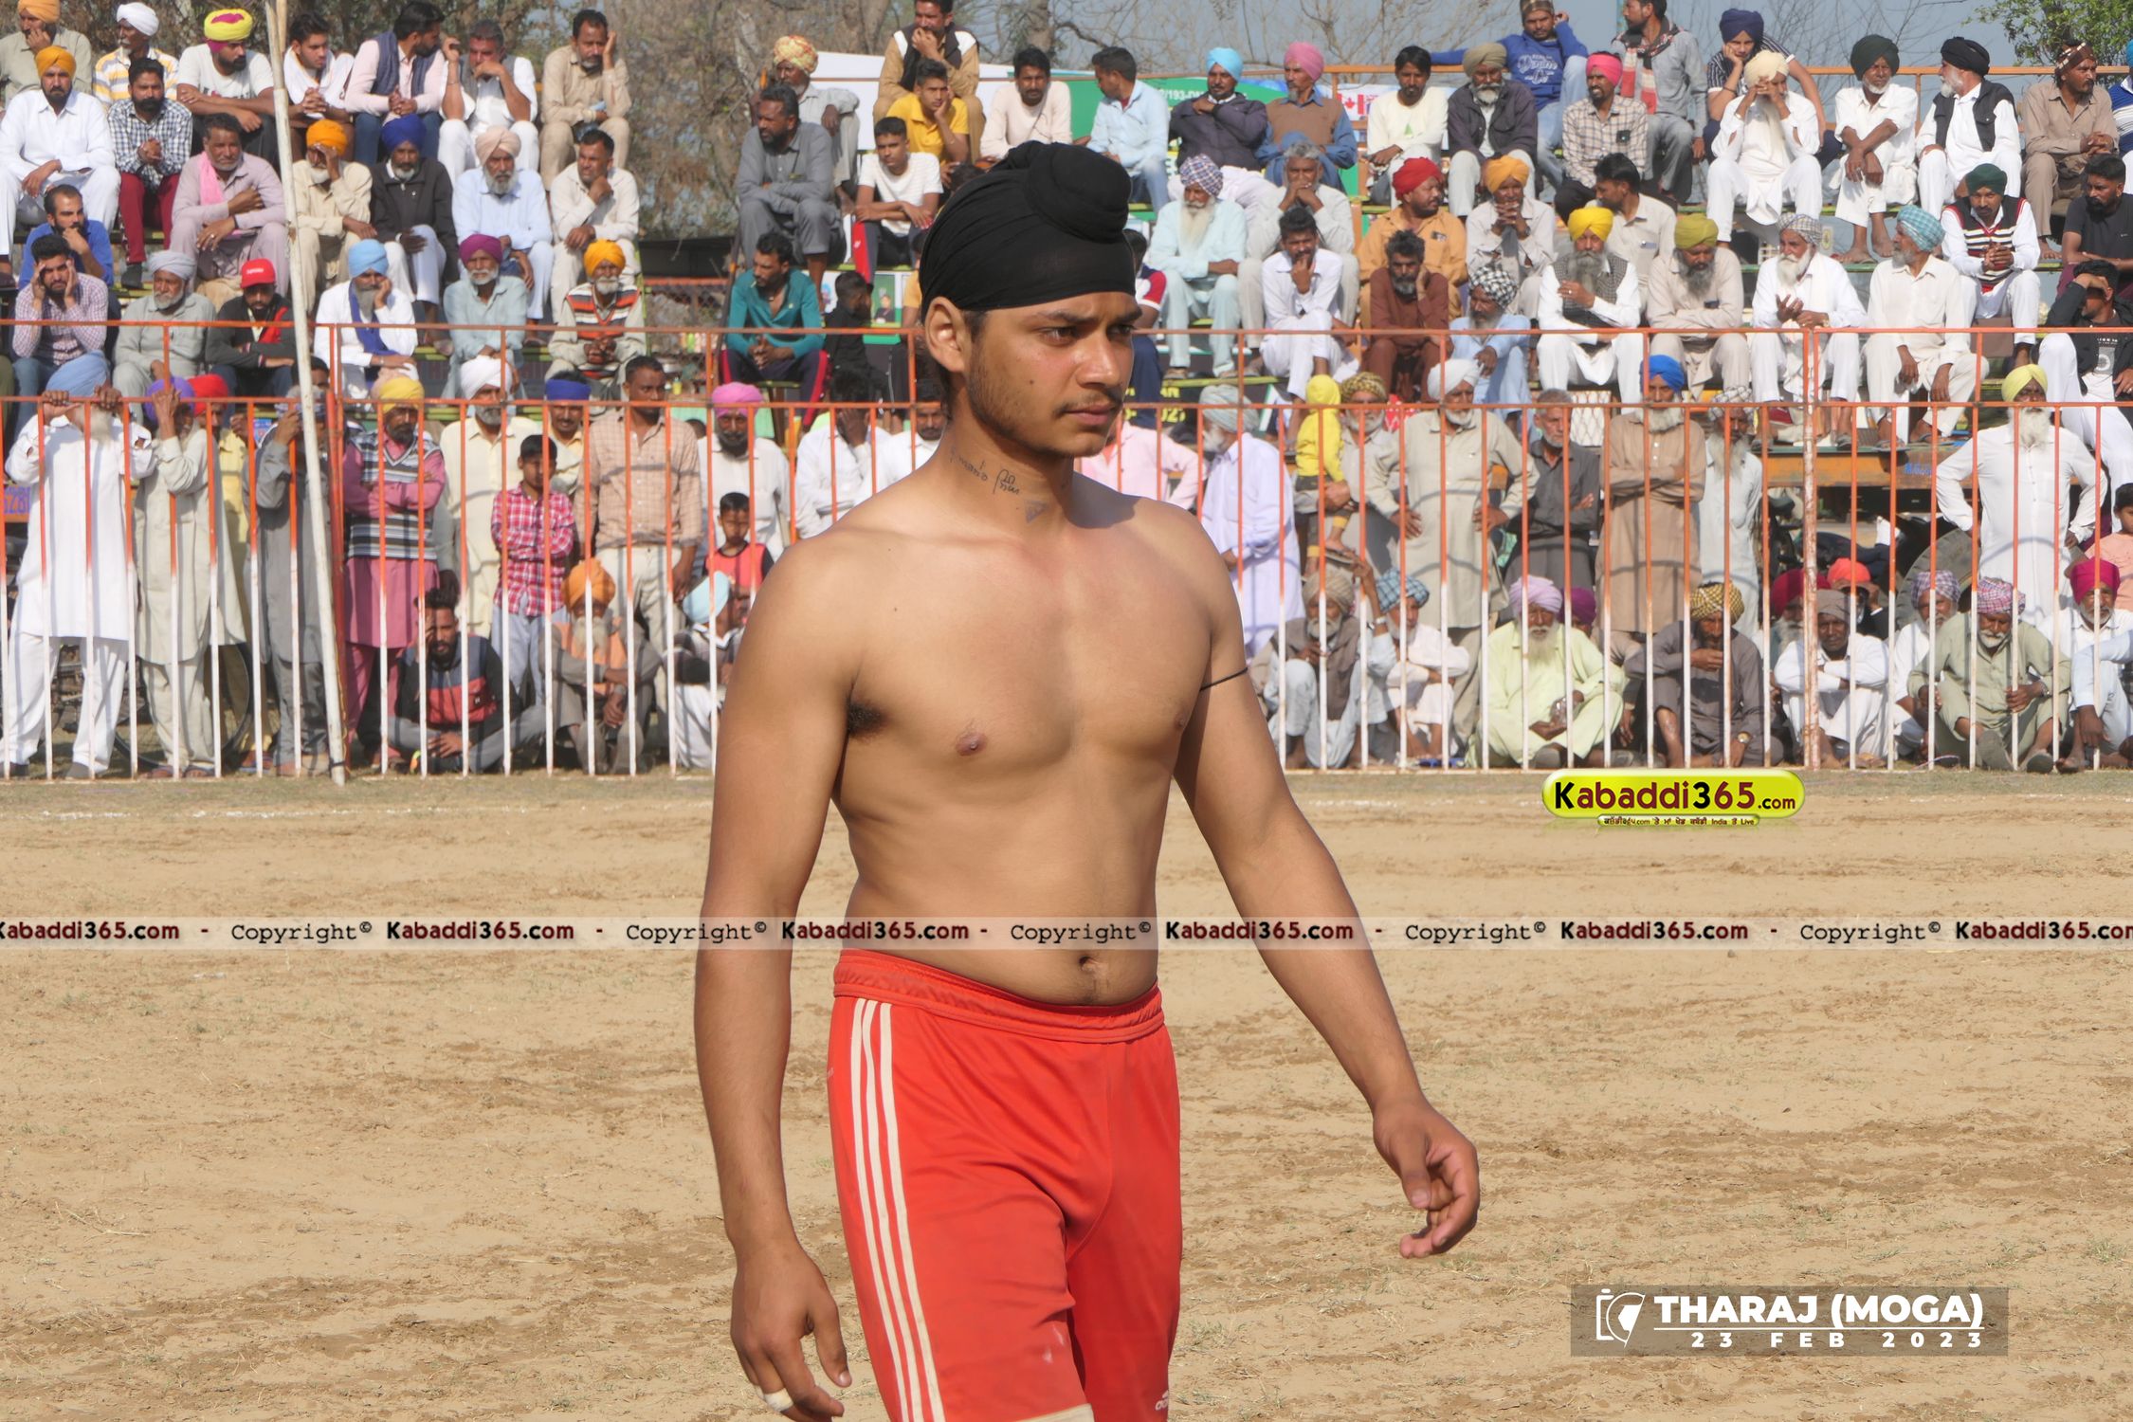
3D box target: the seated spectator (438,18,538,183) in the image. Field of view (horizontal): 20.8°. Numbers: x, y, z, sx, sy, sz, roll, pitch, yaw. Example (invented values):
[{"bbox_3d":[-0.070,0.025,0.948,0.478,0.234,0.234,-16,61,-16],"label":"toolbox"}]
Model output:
[{"bbox_3d":[-2.872,-2.886,28.800,0.510,1.108,0.750,0,3,-2],"label":"seated spectator"}]

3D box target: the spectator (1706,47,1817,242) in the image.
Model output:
[{"bbox_3d":[3.614,-2.901,30.200,0.580,1.067,0.750,0,3,2],"label":"spectator"}]

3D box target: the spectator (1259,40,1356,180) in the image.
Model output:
[{"bbox_3d":[1.240,-2.878,29.700,0.500,1.073,0.750,0,3,9],"label":"spectator"}]

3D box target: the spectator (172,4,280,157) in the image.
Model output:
[{"bbox_3d":[-4.190,-2.958,28.900,0.530,1.087,0.740,-1,3,-10],"label":"spectator"}]

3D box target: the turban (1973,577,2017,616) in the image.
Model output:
[{"bbox_3d":[3.891,-0.479,24.250,0.200,0.160,0.240,0,18,5],"label":"turban"}]

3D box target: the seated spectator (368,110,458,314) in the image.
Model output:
[{"bbox_3d":[-3.225,-2.382,28.700,0.460,1.144,0.750,0,3,0],"label":"seated spectator"}]

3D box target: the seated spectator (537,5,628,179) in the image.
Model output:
[{"bbox_3d":[-2.443,-3.015,29.500,0.470,1.108,0.750,0,3,-2],"label":"seated spectator"}]

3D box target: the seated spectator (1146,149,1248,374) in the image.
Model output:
[{"bbox_3d":[0.632,-2.173,28.400,0.490,1.101,0.740,0,3,4],"label":"seated spectator"}]

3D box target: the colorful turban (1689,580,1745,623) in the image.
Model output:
[{"bbox_3d":[2.768,-0.461,24.700,0.230,0.170,0.250,0,18,3],"label":"colorful turban"}]

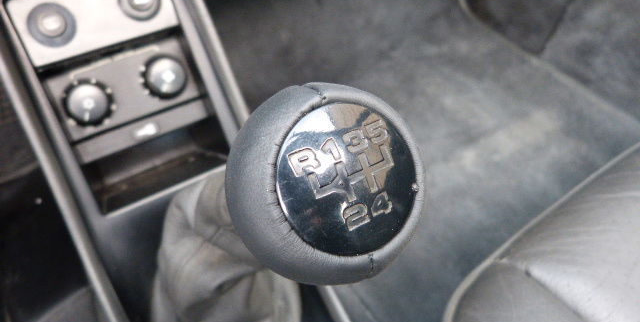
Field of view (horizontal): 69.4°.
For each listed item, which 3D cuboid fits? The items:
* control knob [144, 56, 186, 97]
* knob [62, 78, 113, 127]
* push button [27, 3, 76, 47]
[{"bbox_3d":[-0.111,-0.061,0.336,0.028,0.016,0.028,-24,107,-19],"label":"control knob"},{"bbox_3d":[-0.152,-0.038,0.303,0.029,0.015,0.029,-25,107,-20],"label":"knob"},{"bbox_3d":[-0.167,-0.084,0.287,0.028,0.028,0.010,-25,26,-20],"label":"push button"}]

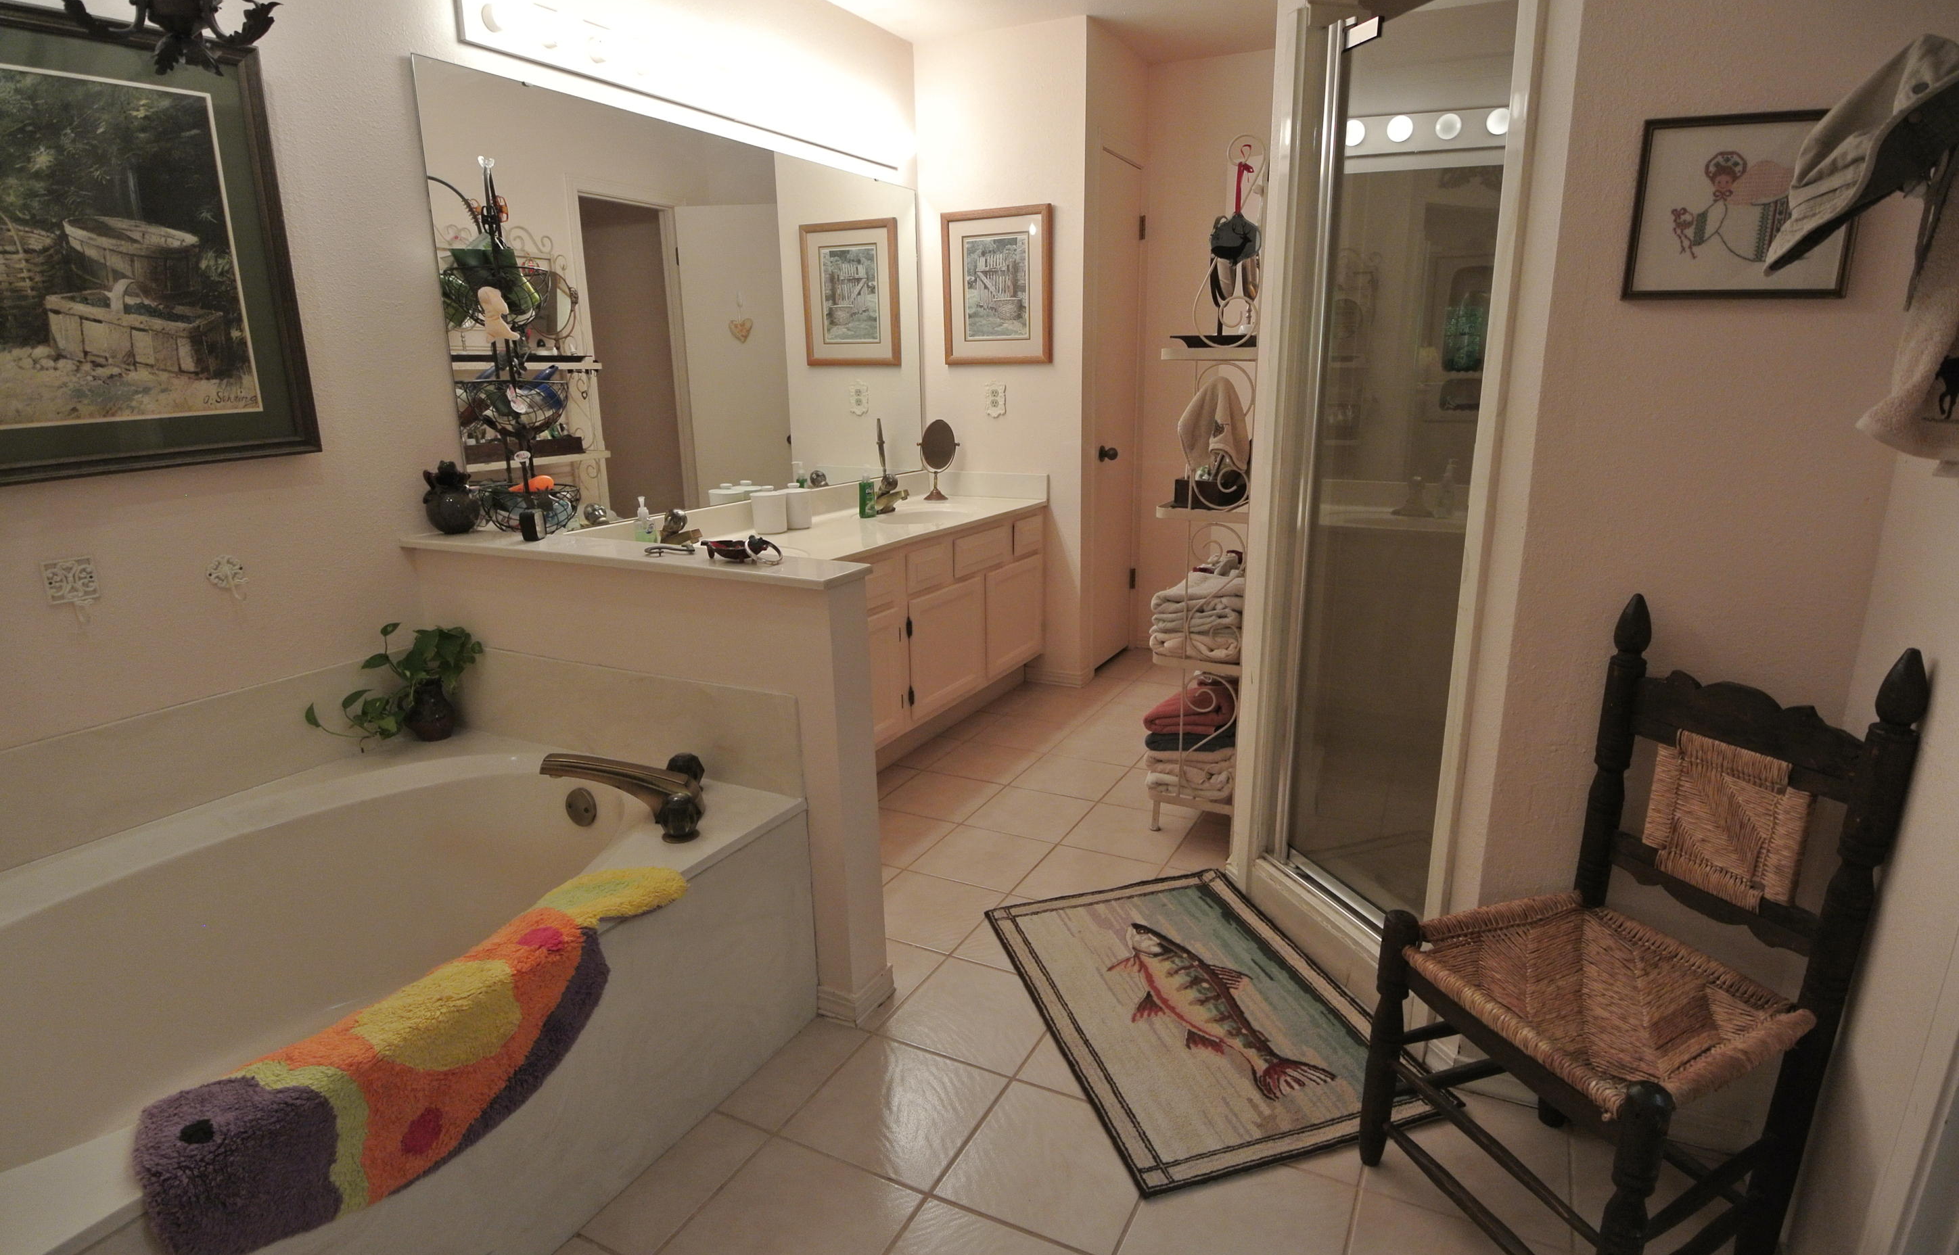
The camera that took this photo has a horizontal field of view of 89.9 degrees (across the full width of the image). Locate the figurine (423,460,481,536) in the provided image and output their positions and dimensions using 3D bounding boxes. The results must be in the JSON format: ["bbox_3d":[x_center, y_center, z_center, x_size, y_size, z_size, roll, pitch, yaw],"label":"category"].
[{"bbox_3d":[-1.222,-0.296,2.276,0.130,0.170,0.130,6,15,27],"label":"figurine"}]

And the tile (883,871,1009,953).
[{"bbox_3d":[-0.129,0.690,2.391,0.297,0.012,0.297,6,16,27],"label":"tile"}]

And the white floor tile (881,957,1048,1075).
[{"bbox_3d":[-0.003,0.761,1.931,0.286,0.010,0.286,6,16,27],"label":"white floor tile"}]

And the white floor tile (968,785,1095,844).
[{"bbox_3d":[0.154,0.556,2.906,0.297,0.012,0.297,6,16,27],"label":"white floor tile"}]

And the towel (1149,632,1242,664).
[{"bbox_3d":[0.649,0.017,2.741,0.239,0.072,0.359,6,15,27],"label":"towel"}]

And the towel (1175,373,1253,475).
[{"bbox_3d":[0.570,-0.491,2.387,0.179,0.229,0.110,6,16,27],"label":"towel"}]

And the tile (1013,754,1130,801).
[{"bbox_3d":[0.280,0.475,3.070,0.286,0.010,0.286,6,16,27],"label":"tile"}]

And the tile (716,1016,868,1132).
[{"bbox_3d":[-0.331,0.823,1.824,0.130,0.010,0.296,6,15,27],"label":"tile"}]

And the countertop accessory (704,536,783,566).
[{"bbox_3d":[-0.455,-0.146,1.890,0.160,0.055,0.075,6,15,27],"label":"countertop accessory"}]

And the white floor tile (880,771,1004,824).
[{"bbox_3d":[-0.122,0.527,3.042,0.305,0.012,0.297,6,16,27],"label":"white floor tile"}]

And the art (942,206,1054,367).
[{"bbox_3d":[0.067,-1.323,3.831,0.470,0.577,0.028,6,16,27],"label":"art"}]

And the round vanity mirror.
[{"bbox_3d":[-0.180,-0.688,4.008,0.182,0.319,0.100,-4,14,-12],"label":"round vanity mirror"}]

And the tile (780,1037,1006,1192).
[{"bbox_3d":[-0.139,0.826,1.680,0.286,0.010,0.286,6,16,27],"label":"tile"}]

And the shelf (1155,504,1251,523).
[{"bbox_3d":[0.732,-0.362,2.759,0.246,0.026,0.738,6,16,27],"label":"shelf"}]

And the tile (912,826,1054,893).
[{"bbox_3d":[0.011,0.616,2.632,0.296,0.010,0.296,6,15,27],"label":"tile"}]

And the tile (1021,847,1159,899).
[{"bbox_3d":[0.268,0.633,2.434,0.286,0.010,0.286,6,16,27],"label":"tile"}]

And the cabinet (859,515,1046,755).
[{"bbox_3d":[-0.458,0.069,3.264,0.532,0.688,2.087,6,15,27],"label":"cabinet"}]

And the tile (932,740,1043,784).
[{"bbox_3d":[0.015,0.462,3.290,0.305,0.012,0.297,6,16,27],"label":"tile"}]

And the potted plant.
[{"bbox_3d":[-1.238,0.140,2.081,0.182,0.264,0.299,6,16,27],"label":"potted plant"}]

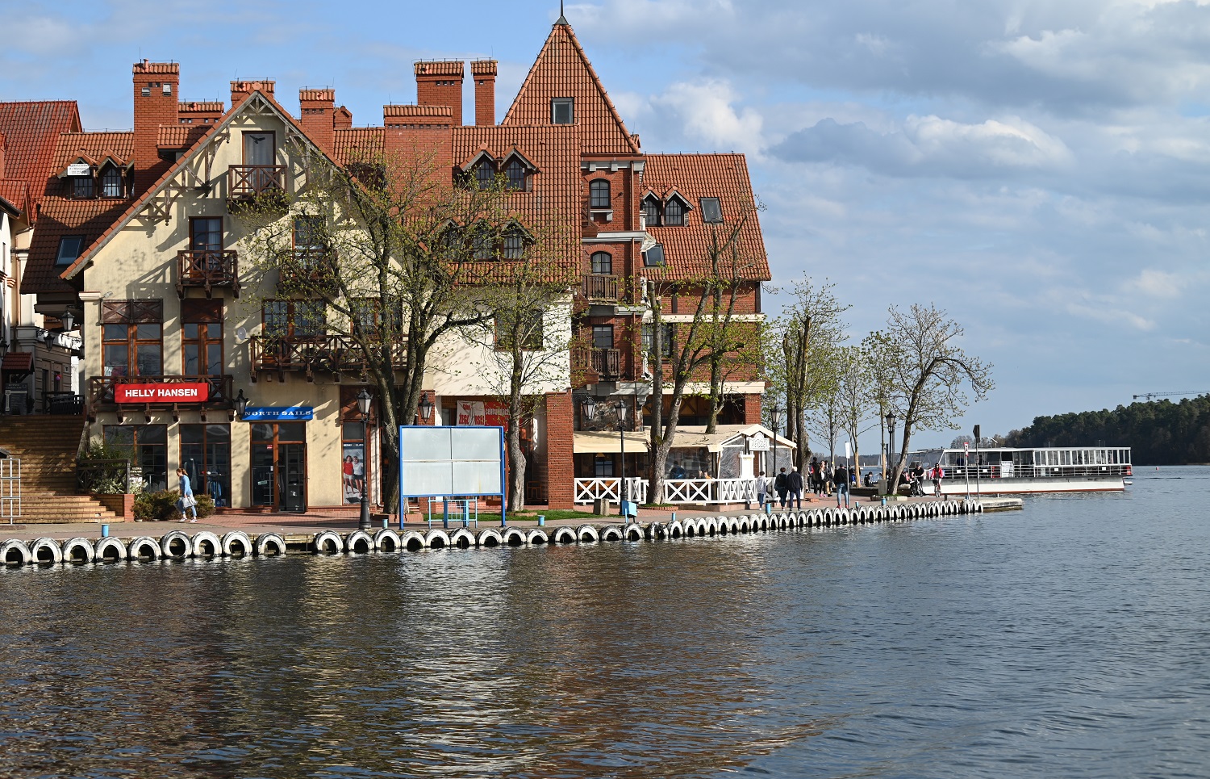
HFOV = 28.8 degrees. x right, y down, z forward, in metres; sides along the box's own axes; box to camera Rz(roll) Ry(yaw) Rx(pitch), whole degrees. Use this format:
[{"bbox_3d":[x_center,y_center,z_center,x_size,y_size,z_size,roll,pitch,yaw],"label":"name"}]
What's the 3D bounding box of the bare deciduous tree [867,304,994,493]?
[{"bbox_3d":[14.747,0.467,107.147,5.500,8.743,5.000,-1,-2,-6],"label":"bare deciduous tree"}]

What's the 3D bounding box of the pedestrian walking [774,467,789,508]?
[{"bbox_3d":[6.730,3.764,89.527,0.540,1.606,0.450,-1,-2,19],"label":"pedestrian walking"}]

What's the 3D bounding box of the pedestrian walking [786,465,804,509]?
[{"bbox_3d":[7.233,3.758,89.528,0.620,1.689,0.450,-1,-2,19],"label":"pedestrian walking"}]

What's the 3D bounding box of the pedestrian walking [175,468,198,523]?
[{"bbox_3d":[-12.722,3.218,71.528,0.650,1.637,0.500,0,-2,-12],"label":"pedestrian walking"}]

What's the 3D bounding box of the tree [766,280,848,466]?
[{"bbox_3d":[8.257,-0.027,97.151,3.300,8.983,3.100,-1,-2,-6],"label":"tree"}]

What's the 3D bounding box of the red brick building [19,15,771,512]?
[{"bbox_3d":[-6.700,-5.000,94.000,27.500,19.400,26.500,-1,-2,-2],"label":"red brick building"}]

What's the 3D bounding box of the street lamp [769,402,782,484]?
[{"bbox_3d":[6.643,2.541,92.067,0.440,3.975,0.440,-1,-2,-6],"label":"street lamp"}]

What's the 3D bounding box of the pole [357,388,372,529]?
[{"bbox_3d":[-6.911,1.980,67.568,0.440,4.043,0.440,-1,-2,-6],"label":"pole"}]

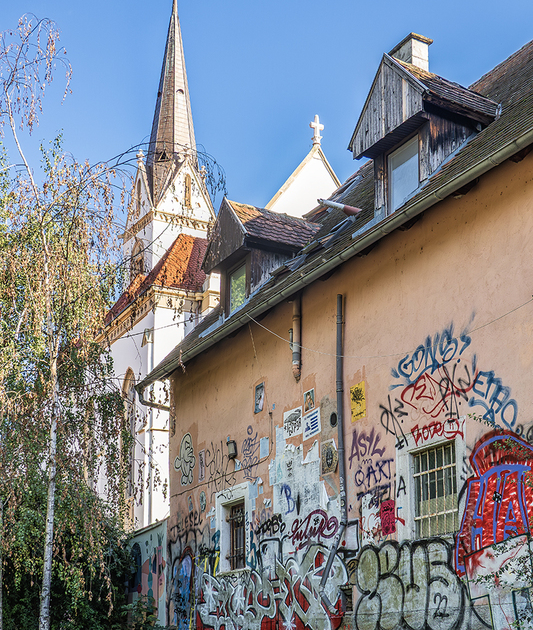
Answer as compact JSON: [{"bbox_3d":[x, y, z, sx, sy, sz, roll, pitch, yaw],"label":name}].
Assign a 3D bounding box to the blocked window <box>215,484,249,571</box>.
[{"bbox_3d":[-0.516,3.843,15.890,0.250,1.483,1.324,9,-18,-28],"label":"blocked window"}]

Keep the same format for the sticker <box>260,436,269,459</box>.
[{"bbox_3d":[-0.034,2.281,15.213,0.010,0.333,0.295,9,-18,-28],"label":"sticker"}]

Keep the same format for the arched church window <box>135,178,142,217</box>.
[{"bbox_3d":[-6.091,-5.577,42.285,0.200,1.950,0.500,14,-25,-31],"label":"arched church window"}]

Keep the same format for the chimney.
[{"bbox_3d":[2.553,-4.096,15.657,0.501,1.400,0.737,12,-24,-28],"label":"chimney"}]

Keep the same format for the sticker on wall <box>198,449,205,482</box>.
[{"bbox_3d":[-1.258,2.927,17.305,0.010,0.567,0.257,9,-18,-28],"label":"sticker on wall"}]

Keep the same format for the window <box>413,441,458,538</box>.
[{"bbox_3d":[2.181,2.243,11.330,0.150,1.107,0.889,9,-18,-28],"label":"window"}]

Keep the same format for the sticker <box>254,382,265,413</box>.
[{"bbox_3d":[-0.102,1.175,12.556,0.010,0.400,0.231,12,-24,-28],"label":"sticker"}]

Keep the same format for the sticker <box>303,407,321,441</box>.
[{"bbox_3d":[0.711,1.725,13.986,0.010,0.379,0.516,9,-18,-28],"label":"sticker"}]

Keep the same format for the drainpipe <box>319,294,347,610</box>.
[{"bbox_3d":[0.977,1.983,13.259,0.140,4.651,0.729,9,-18,-28],"label":"drainpipe"}]

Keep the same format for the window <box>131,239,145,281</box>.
[{"bbox_3d":[-5.913,-2.384,40.731,0.300,2.350,1.200,14,-25,-31],"label":"window"}]

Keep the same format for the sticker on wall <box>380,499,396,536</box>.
[{"bbox_3d":[1.642,2.732,11.970,0.010,0.424,0.292,9,-18,-28],"label":"sticker on wall"}]

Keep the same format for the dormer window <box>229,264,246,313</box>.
[{"bbox_3d":[-0.455,-0.449,14.046,0.100,0.779,0.578,12,-24,-28],"label":"dormer window"}]

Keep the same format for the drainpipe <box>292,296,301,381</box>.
[{"bbox_3d":[0.500,0.368,14.580,0.120,1.501,0.115,9,-18,-28],"label":"drainpipe"}]

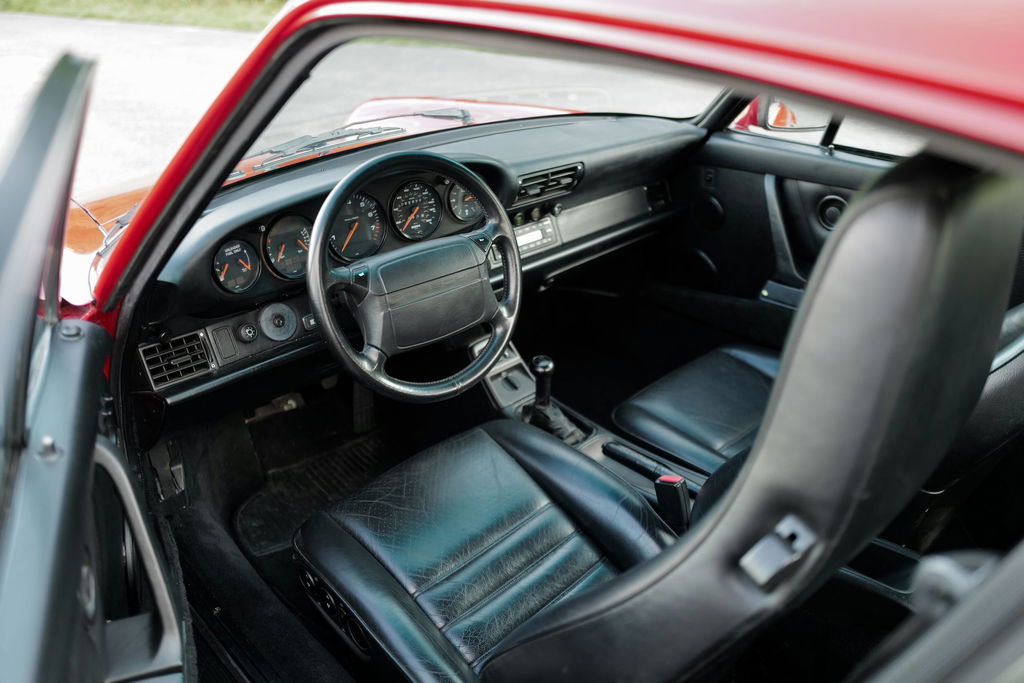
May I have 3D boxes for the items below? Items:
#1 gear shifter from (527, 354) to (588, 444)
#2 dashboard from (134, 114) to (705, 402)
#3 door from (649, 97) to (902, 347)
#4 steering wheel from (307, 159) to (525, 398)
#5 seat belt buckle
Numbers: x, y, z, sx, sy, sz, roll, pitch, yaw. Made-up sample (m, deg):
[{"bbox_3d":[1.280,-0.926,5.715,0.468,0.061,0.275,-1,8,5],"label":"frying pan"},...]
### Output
[{"bbox_3d":[0.095,0.108,1.544,0.080,0.140,0.140,-24,35,-38],"label":"gear shifter"},{"bbox_3d":[-0.123,-0.275,1.586,1.335,0.295,0.345,-24,35,-38],"label":"dashboard"},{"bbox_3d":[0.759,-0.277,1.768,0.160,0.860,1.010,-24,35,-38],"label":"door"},{"bbox_3d":[-0.153,-0.100,1.254,0.385,0.385,0.100,-24,17,-38],"label":"steering wheel"},{"bbox_3d":[0.264,0.270,1.288,0.044,0.100,0.024,4,24,44],"label":"seat belt buckle"}]

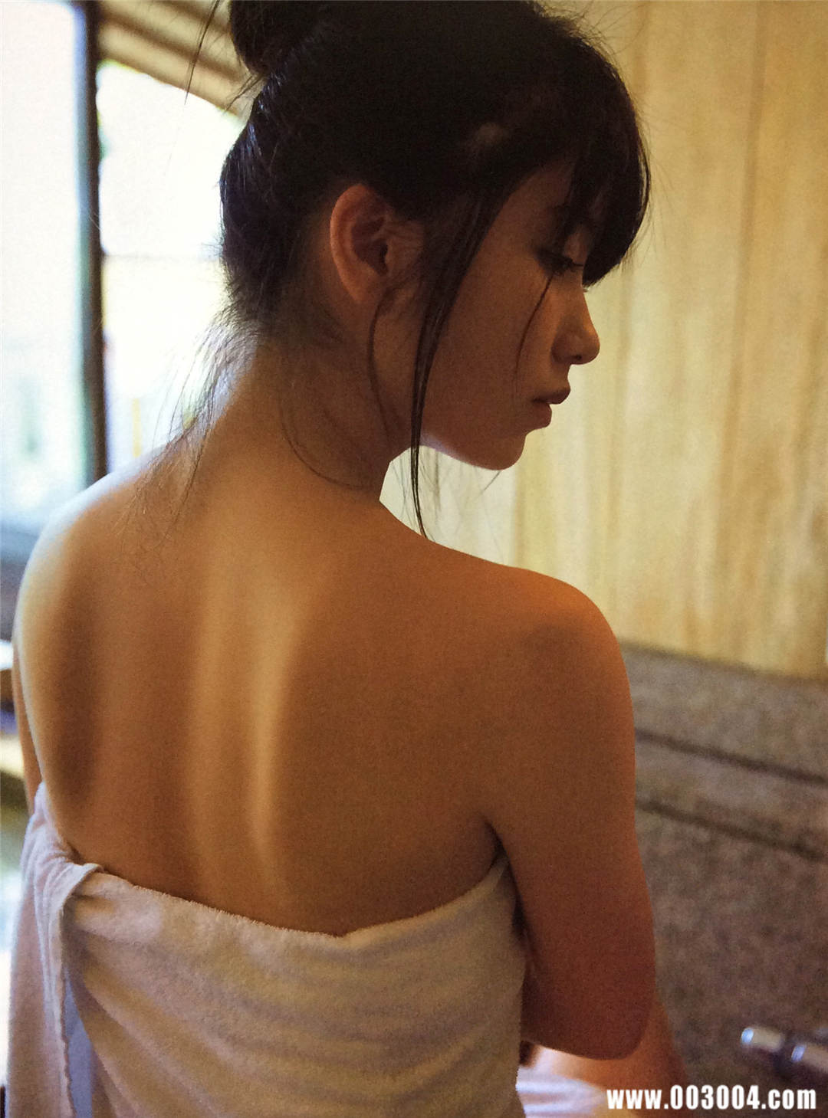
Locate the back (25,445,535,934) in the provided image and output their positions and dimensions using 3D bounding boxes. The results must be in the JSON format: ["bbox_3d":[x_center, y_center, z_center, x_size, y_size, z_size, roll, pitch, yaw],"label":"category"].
[{"bbox_3d":[-0.085,0.077,0.680,0.345,0.300,0.140,5,9,20],"label":"back"}]

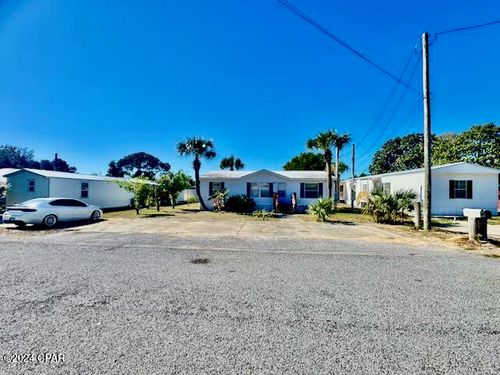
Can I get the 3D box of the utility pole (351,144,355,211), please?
[{"bbox_3d":[10.037,-0.930,19.800,0.250,6.500,0.250,1,-1,5],"label":"utility pole"}]

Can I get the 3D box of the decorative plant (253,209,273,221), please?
[{"bbox_3d":[0.853,1.877,13.770,1.400,0.750,1.300,0,-1,-1],"label":"decorative plant"}]

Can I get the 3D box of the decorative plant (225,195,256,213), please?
[{"bbox_3d":[-0.803,1.395,17.100,2.600,1.550,1.900,1,-1,5],"label":"decorative plant"}]

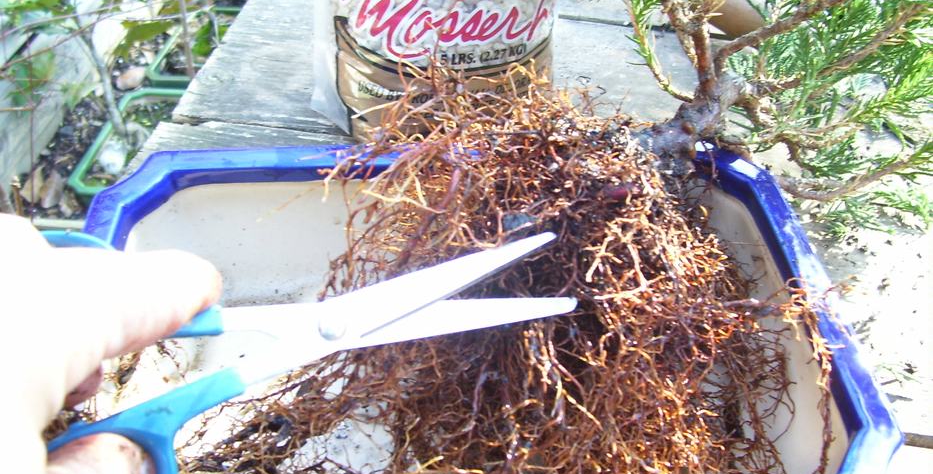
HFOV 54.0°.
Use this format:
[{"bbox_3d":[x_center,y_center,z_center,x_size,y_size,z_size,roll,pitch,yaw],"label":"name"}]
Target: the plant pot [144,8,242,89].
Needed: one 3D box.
[{"bbox_3d":[-0.275,-0.212,1.148,0.190,0.060,0.168,5,44,4],"label":"plant pot"}]

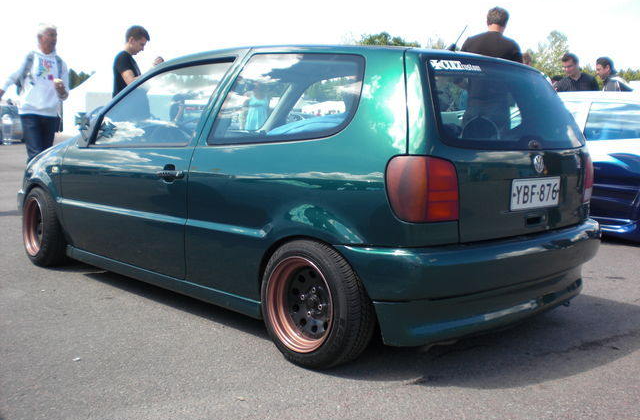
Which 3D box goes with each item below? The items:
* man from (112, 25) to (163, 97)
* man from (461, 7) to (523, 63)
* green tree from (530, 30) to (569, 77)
[{"bbox_3d":[-1.563,-0.701,6.055,0.480,1.720,0.500,3,7,7],"label":"man"},{"bbox_3d":[1.220,-0.560,5.191,0.520,1.820,0.360,2,7,6],"label":"man"},{"bbox_3d":[18.812,-10.202,58.547,3.800,8.970,3.800,2,7,0],"label":"green tree"}]

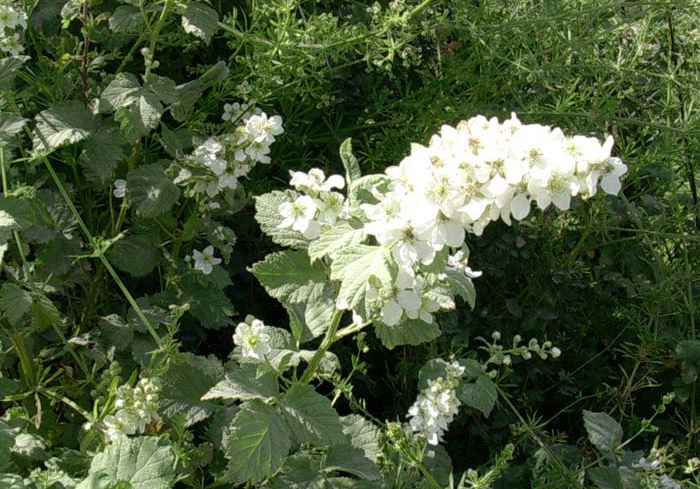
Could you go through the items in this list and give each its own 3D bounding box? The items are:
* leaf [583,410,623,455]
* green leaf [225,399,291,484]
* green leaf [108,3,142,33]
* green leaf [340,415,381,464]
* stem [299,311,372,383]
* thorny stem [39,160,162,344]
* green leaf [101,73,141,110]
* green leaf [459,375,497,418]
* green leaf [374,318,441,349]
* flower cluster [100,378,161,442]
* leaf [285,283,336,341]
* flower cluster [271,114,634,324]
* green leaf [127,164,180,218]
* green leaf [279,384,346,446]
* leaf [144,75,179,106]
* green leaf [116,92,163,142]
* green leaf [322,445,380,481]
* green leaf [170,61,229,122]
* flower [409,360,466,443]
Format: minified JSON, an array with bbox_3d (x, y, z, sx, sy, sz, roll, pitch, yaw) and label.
[{"bbox_3d":[0.263,0.196,0.950,0.036,0.011,0.049,-34,62,-1],"label":"leaf"},{"bbox_3d":[-0.072,0.153,0.710,0.048,0.014,0.070,18,66,15],"label":"green leaf"},{"bbox_3d":[-0.276,-0.278,1.120,0.042,0.023,0.030,0,28,0],"label":"green leaf"},{"bbox_3d":[0.009,0.166,0.780,0.031,0.012,0.044,-27,68,-23],"label":"green leaf"},{"bbox_3d":[-0.014,0.091,0.800,0.063,0.050,0.040,0,28,0],"label":"stem"},{"bbox_3d":[-0.227,0.004,0.830,0.018,0.015,0.222,-32,74,-13],"label":"thorny stem"},{"bbox_3d":[-0.252,-0.168,1.000,0.040,0.014,0.046,37,68,26],"label":"green leaf"},{"bbox_3d":[0.116,0.136,0.820,0.036,0.013,0.044,8,63,-2],"label":"green leaf"},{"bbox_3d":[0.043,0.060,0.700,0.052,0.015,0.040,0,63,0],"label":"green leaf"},{"bbox_3d":[-0.188,0.142,0.780,0.045,0.058,0.042,30,15,9],"label":"flower cluster"},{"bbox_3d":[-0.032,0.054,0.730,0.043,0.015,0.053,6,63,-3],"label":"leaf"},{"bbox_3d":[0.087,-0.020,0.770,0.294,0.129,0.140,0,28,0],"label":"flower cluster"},{"bbox_3d":[-0.212,-0.058,0.980,0.057,0.013,0.068,-15,65,-10],"label":"green leaf"},{"bbox_3d":[-0.030,0.135,0.720,0.057,0.014,0.048,33,57,12],"label":"green leaf"},{"bbox_3d":[-0.217,-0.178,1.050,0.039,0.026,0.030,0,28,0],"label":"leaf"},{"bbox_3d":[-0.229,-0.138,0.990,0.046,0.018,0.056,12,61,7],"label":"green leaf"},{"bbox_3d":[0.001,0.182,0.760,0.049,0.012,0.036,11,41,4],"label":"green leaf"},{"bbox_3d":[-0.177,-0.182,1.080,0.067,0.054,0.045,0,28,0],"label":"green leaf"},{"bbox_3d":[0.089,0.165,0.950,0.060,0.073,0.050,0,28,0],"label":"flower"}]

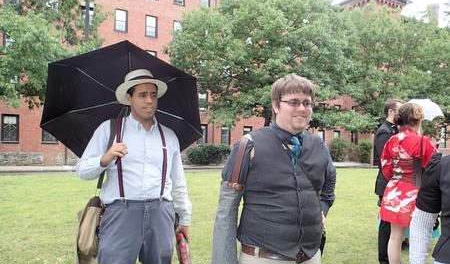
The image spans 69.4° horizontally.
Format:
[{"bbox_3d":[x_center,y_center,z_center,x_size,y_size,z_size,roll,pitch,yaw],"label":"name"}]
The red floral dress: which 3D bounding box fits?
[{"bbox_3d":[1.740,0.425,3.050,0.360,0.910,0.480,3,-3,-45],"label":"red floral dress"}]

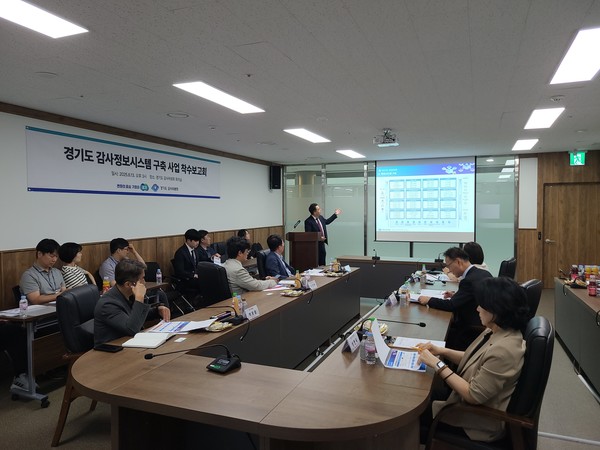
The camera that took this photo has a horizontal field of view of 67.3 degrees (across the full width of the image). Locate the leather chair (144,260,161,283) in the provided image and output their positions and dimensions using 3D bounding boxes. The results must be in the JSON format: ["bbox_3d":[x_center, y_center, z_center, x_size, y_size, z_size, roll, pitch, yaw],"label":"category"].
[{"bbox_3d":[-1.773,0.974,6.007,0.600,0.880,0.560,0,2,22],"label":"leather chair"}]

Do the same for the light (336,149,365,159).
[{"bbox_3d":[1.042,-1.412,8.975,0.293,0.051,1.265,0,2,22],"label":"light"}]

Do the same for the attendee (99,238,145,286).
[{"bbox_3d":[-1.990,0.778,5.394,0.789,1.265,0.526,0,2,2],"label":"attendee"}]

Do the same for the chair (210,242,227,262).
[{"bbox_3d":[-1.107,0.834,7.449,0.650,1.070,0.620,0,2,22],"label":"chair"}]

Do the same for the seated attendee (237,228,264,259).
[{"bbox_3d":[-0.827,0.704,8.012,0.720,1.280,0.500,0,2,14],"label":"seated attendee"}]

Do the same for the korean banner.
[{"bbox_3d":[-2.215,-0.775,6.685,0.020,0.688,3.916,0,2,22],"label":"korean banner"}]

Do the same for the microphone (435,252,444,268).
[{"bbox_3d":[2.337,0.525,7.489,0.130,0.180,0.220,0,2,22],"label":"microphone"}]

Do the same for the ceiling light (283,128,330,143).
[{"bbox_3d":[0.139,-1.294,6.531,0.300,0.050,1.200,0,2,22],"label":"ceiling light"}]

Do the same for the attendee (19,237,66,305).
[{"bbox_3d":[-2.382,0.796,4.352,0.769,1.295,0.546,0,2,22],"label":"attendee"}]

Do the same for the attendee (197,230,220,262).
[{"bbox_3d":[-1.337,0.716,7.115,0.789,1.275,0.506,0,2,12],"label":"attendee"}]

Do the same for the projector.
[{"bbox_3d":[1.195,-1.193,6.132,0.314,0.223,0.304,0,2,22],"label":"projector"}]

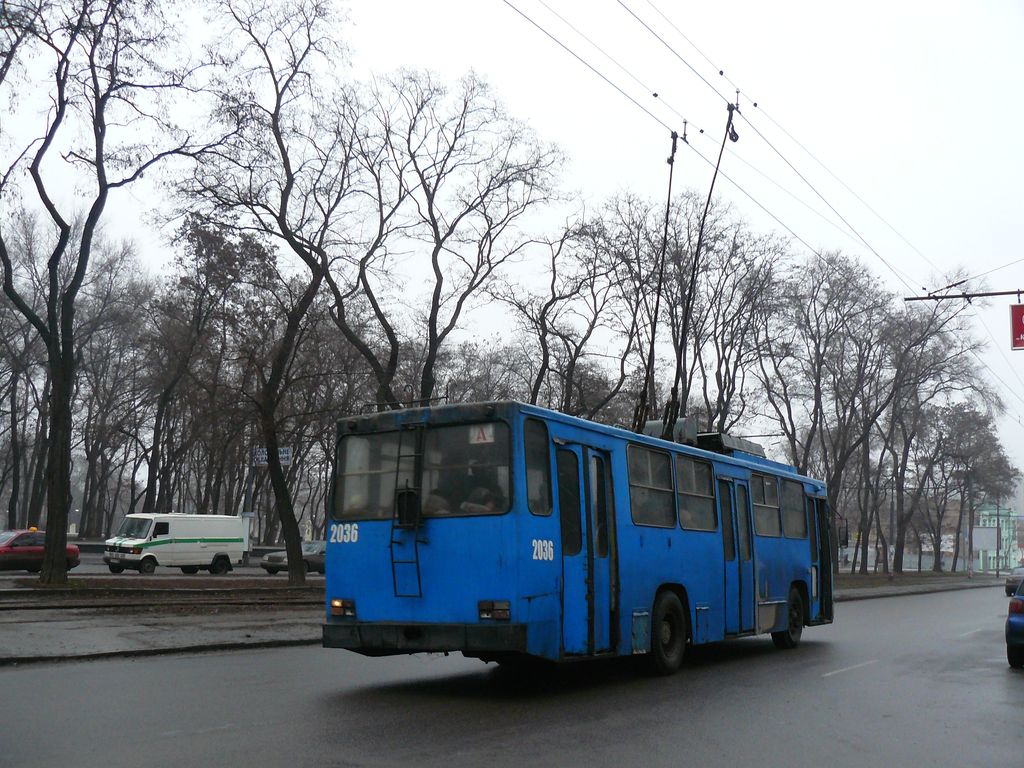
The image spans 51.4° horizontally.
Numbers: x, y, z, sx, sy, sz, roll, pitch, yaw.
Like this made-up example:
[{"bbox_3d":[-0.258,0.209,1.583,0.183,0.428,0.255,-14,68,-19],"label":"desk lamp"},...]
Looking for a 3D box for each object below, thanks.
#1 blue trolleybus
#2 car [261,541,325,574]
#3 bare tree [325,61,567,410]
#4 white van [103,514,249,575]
[{"bbox_3d":[1.978,2.484,15.992,2.540,3.200,11.350,-6,-12,31],"label":"blue trolleybus"},{"bbox_3d":[-8.420,7.500,45.800,1.760,1.430,4.600,-7,-12,36],"label":"car"},{"bbox_3d":[-2.600,-2.200,42.600,8.900,20.000,8.000,0,-10,0],"label":"bare tree"},{"bbox_3d":[-13.200,6.430,42.200,1.980,2.360,5.400,-7,-12,36],"label":"white van"}]

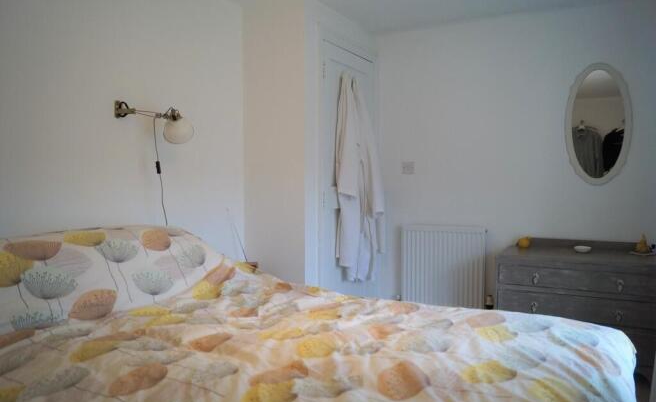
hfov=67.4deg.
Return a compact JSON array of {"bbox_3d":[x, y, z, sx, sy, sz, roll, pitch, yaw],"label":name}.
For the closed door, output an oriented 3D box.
[{"bbox_3d":[0.150,-0.030,3.400,0.050,1.980,0.690,0,0,33],"label":"closed door"}]

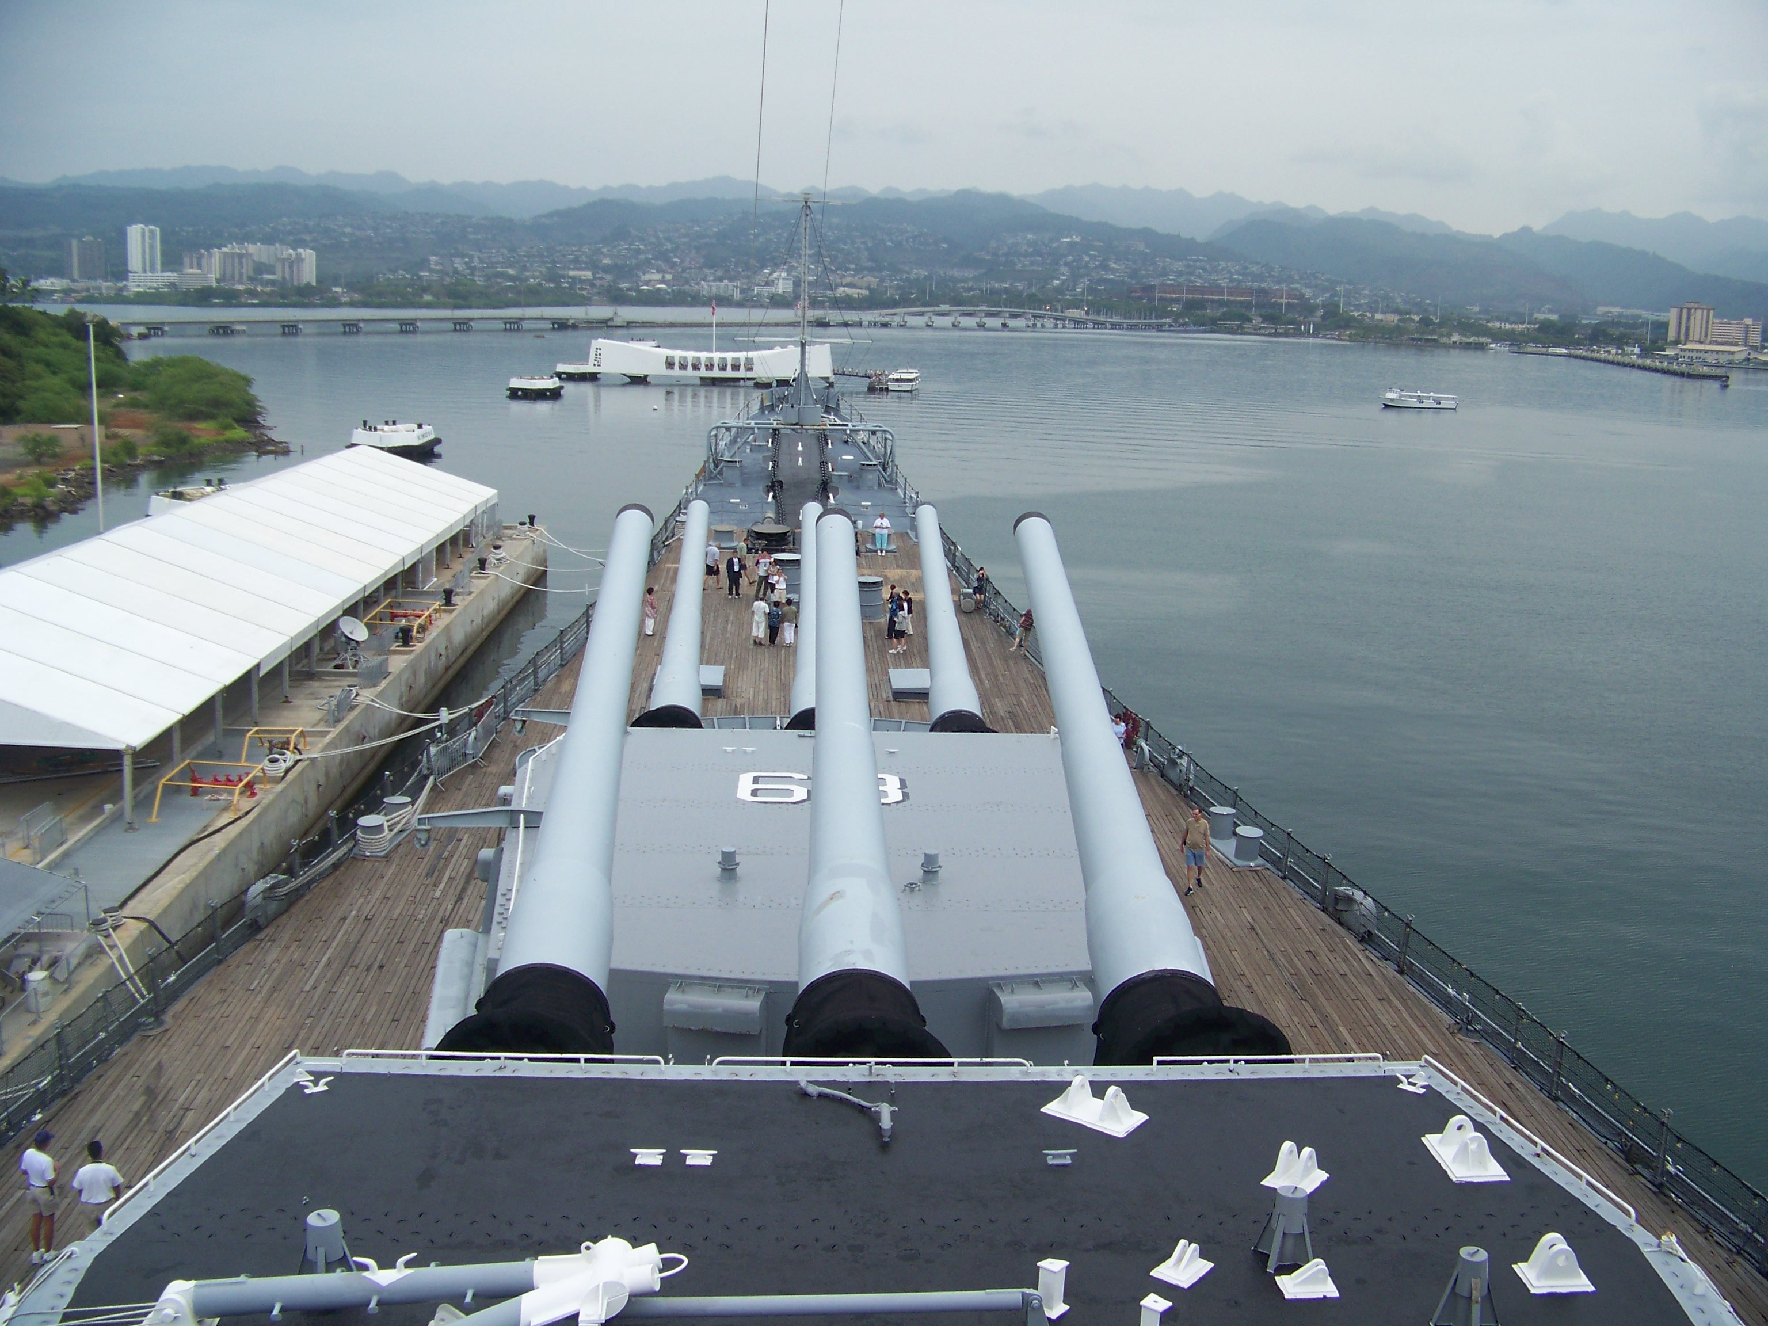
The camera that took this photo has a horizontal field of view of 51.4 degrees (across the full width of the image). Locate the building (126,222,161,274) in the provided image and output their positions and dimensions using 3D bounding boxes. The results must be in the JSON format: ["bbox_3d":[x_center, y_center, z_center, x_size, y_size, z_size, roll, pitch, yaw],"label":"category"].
[{"bbox_3d":[-1060.611,-588.679,2634.115,33.000,77.621,33.000,5,12,18],"label":"building"}]

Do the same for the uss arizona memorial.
[{"bbox_3d":[-39.935,-69.606,427.000,56.500,9.600,11.000,1,11,-2],"label":"uss arizona memorial"}]

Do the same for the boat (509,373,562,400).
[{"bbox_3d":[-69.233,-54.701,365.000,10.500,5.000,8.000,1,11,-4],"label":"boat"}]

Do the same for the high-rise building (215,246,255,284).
[{"bbox_3d":[-931.516,-568.601,2632.769,52.000,54.307,24.000,0,11,-4],"label":"high-rise building"}]

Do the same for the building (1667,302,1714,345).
[{"bbox_3d":[713.120,-298.558,1625.522,32.000,38.320,22.000,10,14,37],"label":"building"}]

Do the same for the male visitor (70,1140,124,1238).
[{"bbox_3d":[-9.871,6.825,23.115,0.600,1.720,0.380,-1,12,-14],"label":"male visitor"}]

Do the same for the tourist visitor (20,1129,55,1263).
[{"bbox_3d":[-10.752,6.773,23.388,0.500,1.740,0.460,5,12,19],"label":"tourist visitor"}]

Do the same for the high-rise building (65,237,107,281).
[{"bbox_3d":[-1171.343,-591.751,2697.737,48.000,65.584,26.000,2,11,2],"label":"high-rise building"}]

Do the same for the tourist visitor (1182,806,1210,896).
[{"bbox_3d":[6.431,3.830,37.722,0.620,1.770,0.500,3,11,10],"label":"tourist visitor"}]

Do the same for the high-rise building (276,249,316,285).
[{"bbox_3d":[-835.183,-561.369,2612.917,45.000,51.973,28.000,3,11,7],"label":"high-rise building"}]

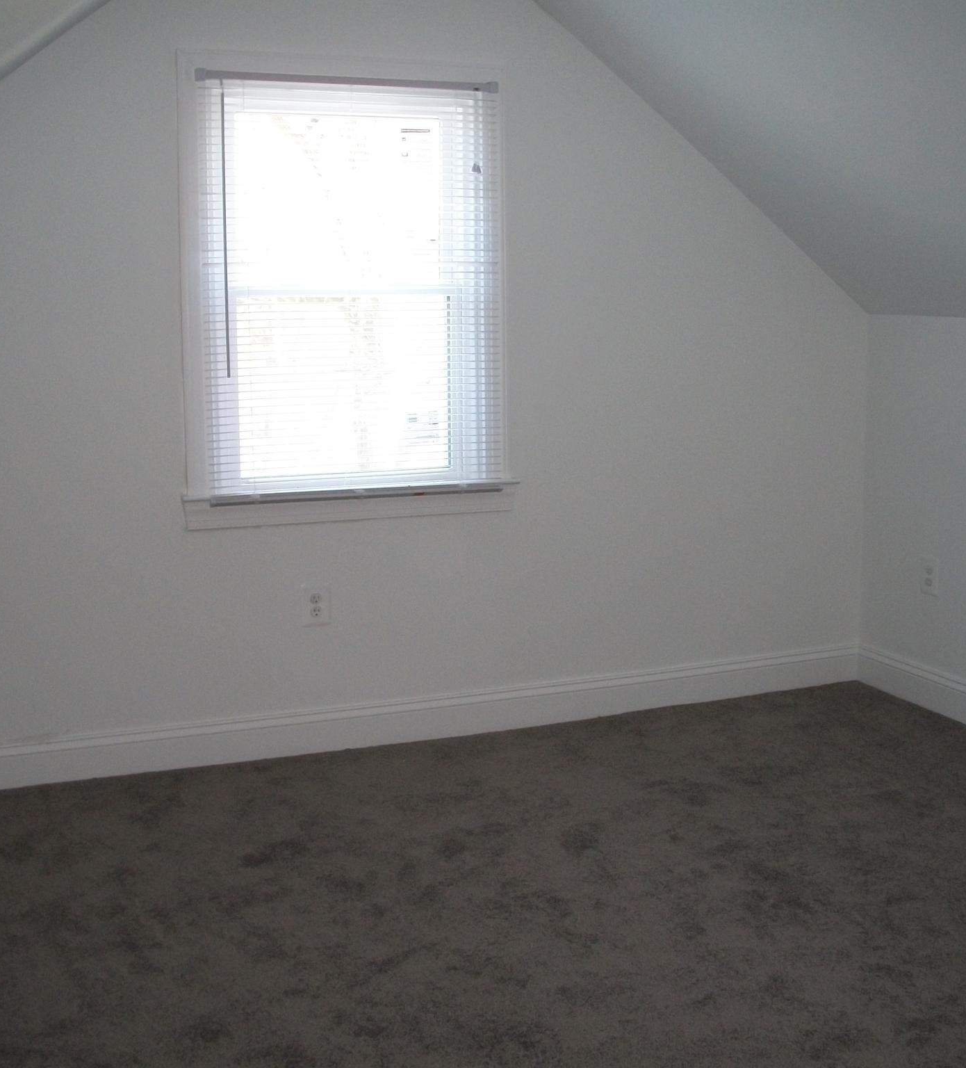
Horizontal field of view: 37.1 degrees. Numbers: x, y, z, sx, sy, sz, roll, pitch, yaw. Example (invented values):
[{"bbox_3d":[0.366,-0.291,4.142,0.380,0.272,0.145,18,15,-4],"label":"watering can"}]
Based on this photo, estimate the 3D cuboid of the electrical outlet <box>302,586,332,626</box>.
[{"bbox_3d":[-0.479,0.206,4.142,0.078,0.119,0.012,-4,10,-21],"label":"electrical outlet"}]

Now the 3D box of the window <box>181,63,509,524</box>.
[{"bbox_3d":[-0.370,-0.667,4.048,0.955,1.245,0.100,-4,10,-21],"label":"window"}]

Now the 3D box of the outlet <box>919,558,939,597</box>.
[{"bbox_3d":[1.401,0.134,4.512,0.012,0.118,0.077,-4,10,-21],"label":"outlet"}]

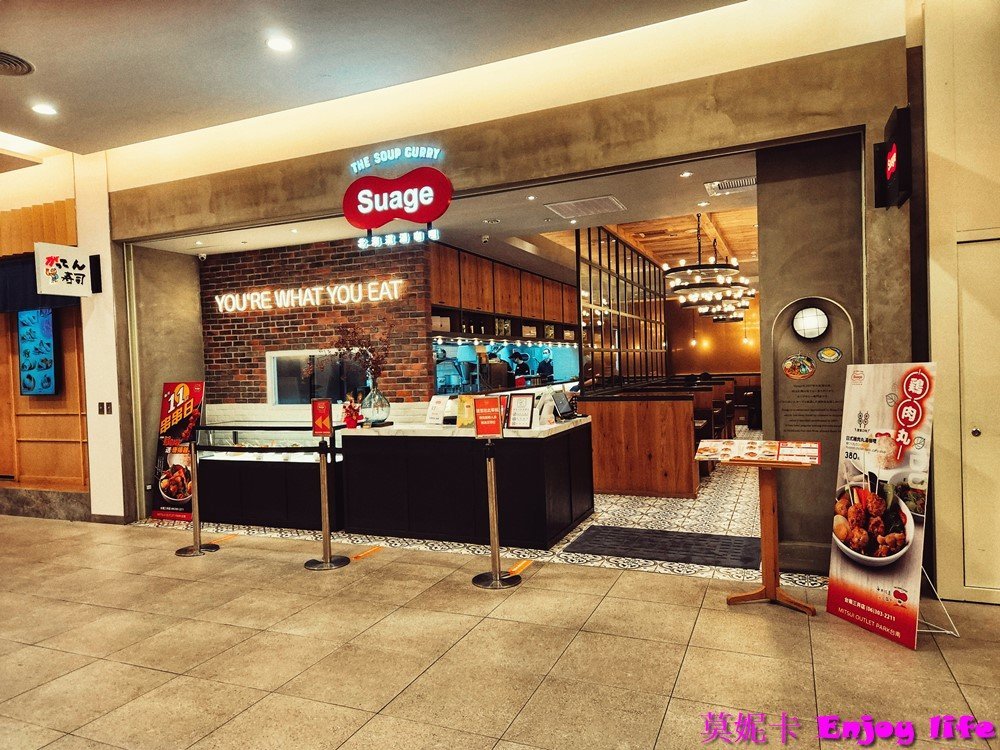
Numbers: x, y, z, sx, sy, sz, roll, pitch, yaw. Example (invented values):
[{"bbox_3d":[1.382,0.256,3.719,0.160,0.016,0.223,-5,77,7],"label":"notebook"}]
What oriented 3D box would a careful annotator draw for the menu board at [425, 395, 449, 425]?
[{"bbox_3d":[-0.616,0.338,6.468,0.210,0.300,0.040,-1,-21,37],"label":"menu board"}]

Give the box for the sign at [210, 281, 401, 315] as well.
[{"bbox_3d":[-2.201,-0.846,7.444,2.600,0.210,0.050,-2,1,23],"label":"sign"}]

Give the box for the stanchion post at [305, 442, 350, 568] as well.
[{"bbox_3d":[-1.396,1.015,5.328,0.360,0.990,0.360,-2,1,23],"label":"stanchion post"}]

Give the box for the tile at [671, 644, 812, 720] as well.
[{"bbox_3d":[1.176,1.455,3.177,0.600,0.010,0.600,-2,1,23],"label":"tile"}]

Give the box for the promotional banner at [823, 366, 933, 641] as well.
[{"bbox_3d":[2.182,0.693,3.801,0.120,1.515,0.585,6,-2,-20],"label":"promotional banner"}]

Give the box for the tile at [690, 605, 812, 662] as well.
[{"bbox_3d":[1.412,1.450,3.745,0.598,0.012,0.596,-2,1,23],"label":"tile"}]

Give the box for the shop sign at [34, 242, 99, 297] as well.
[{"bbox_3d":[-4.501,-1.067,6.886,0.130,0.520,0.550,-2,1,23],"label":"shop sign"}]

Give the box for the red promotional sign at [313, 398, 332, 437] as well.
[{"bbox_3d":[-1.421,0.342,5.317,0.210,0.300,0.030,-2,1,29],"label":"red promotional sign"}]

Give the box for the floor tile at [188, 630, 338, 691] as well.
[{"bbox_3d":[-1.259,1.543,3.602,0.598,0.012,0.596,-2,1,23],"label":"floor tile"}]

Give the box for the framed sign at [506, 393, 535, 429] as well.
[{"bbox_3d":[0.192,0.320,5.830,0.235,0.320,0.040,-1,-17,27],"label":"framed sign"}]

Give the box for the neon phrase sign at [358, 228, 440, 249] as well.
[{"bbox_3d":[-0.849,-1.138,5.550,0.800,0.095,0.050,-2,1,23],"label":"neon phrase sign"}]

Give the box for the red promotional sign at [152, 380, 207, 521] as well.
[{"bbox_3d":[-3.482,0.815,7.225,0.600,1.480,0.280,-2,1,23],"label":"red promotional sign"}]

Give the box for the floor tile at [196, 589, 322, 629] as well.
[{"bbox_3d":[-1.575,1.546,4.395,0.600,0.015,0.600,-1,1,23],"label":"floor tile"}]

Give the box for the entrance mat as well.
[{"bbox_3d":[1.363,1.399,5.504,1.500,0.012,0.900,-2,1,23],"label":"entrance mat"}]

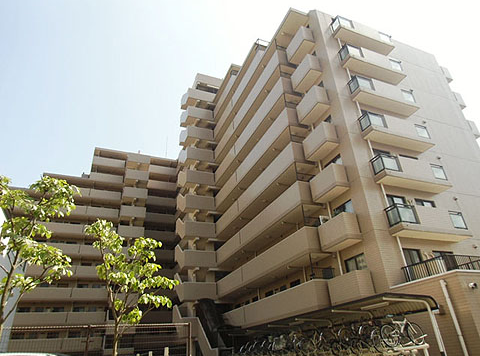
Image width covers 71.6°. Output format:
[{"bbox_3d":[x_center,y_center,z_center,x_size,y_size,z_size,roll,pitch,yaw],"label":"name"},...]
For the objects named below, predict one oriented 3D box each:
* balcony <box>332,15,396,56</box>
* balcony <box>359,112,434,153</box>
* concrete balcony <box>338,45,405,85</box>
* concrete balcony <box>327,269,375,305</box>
[{"bbox_3d":[8.574,-9.827,23.196,4.529,1.216,0.819,8,-31,-21],"label":"balcony"},{"bbox_3d":[9.278,-2.622,19.639,4.655,1.258,0.825,9,-31,-21],"label":"balcony"},{"bbox_3d":[8.970,-7.594,22.409,4.655,1.258,0.825,9,-31,-21],"label":"concrete balcony"},{"bbox_3d":[5.342,5.376,15.928,0.859,1.327,2.152,9,-31,-21],"label":"concrete balcony"}]

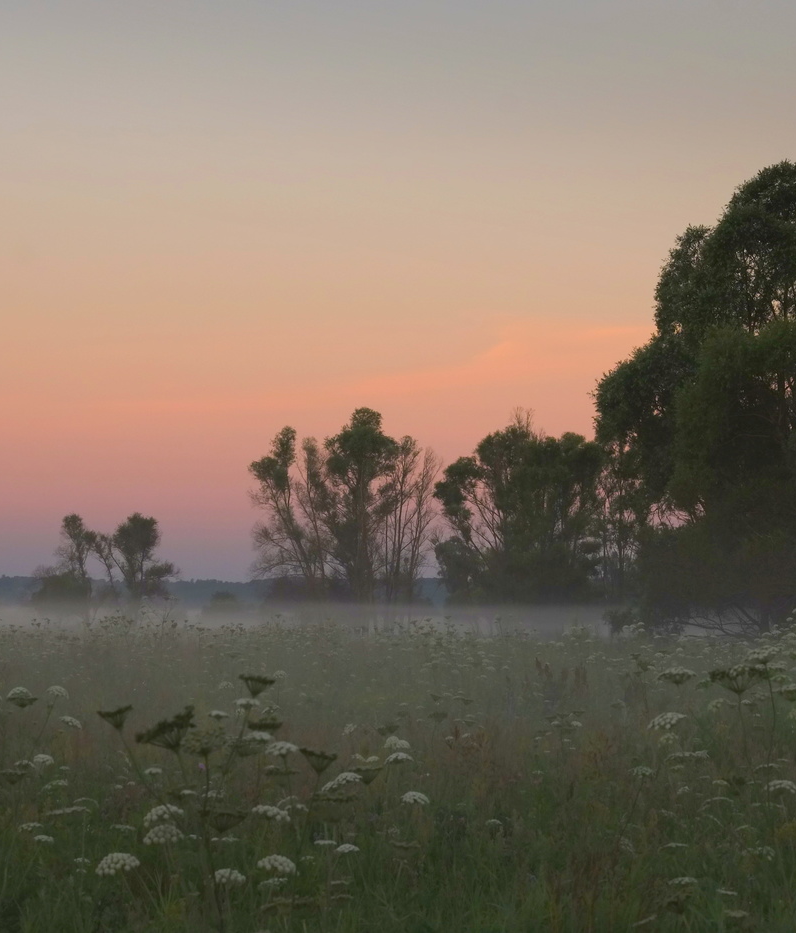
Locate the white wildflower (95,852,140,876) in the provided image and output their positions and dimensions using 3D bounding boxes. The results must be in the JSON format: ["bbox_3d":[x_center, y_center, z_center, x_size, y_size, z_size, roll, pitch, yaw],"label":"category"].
[{"bbox_3d":[-0.574,0.812,6.600,0.094,0.044,0.091,0,-2,0],"label":"white wildflower"}]

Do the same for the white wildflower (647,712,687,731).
[{"bbox_3d":[0.636,0.600,7.600,0.095,0.041,0.092,0,-2,0],"label":"white wildflower"}]

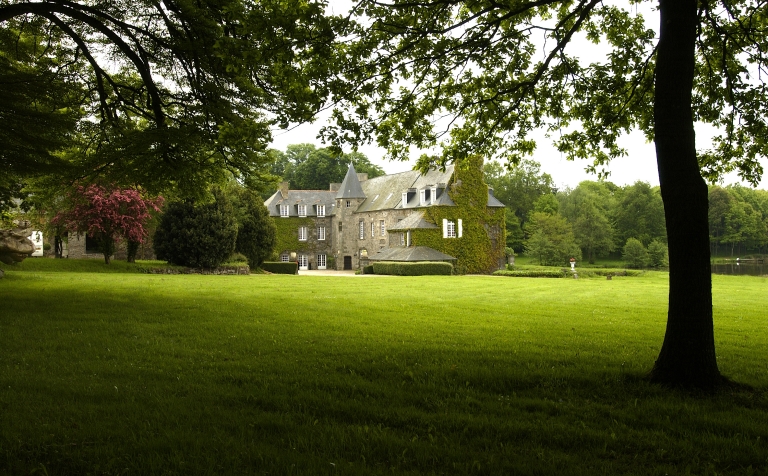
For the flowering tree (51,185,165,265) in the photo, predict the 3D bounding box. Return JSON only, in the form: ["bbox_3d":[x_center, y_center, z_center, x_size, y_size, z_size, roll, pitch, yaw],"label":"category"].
[{"bbox_3d":[-29.779,-1.449,75.000,12.000,8.600,10.000,0,0,-20],"label":"flowering tree"}]

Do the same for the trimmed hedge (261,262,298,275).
[{"bbox_3d":[-12.111,3.535,81.000,4.500,1.400,1.500,0,0,-9],"label":"trimmed hedge"}]

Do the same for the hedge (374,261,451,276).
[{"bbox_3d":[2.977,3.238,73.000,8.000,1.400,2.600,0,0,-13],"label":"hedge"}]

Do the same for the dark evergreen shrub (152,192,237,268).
[{"bbox_3d":[-20.878,-0.826,77.000,9.200,8.400,8.200,0,0,-14],"label":"dark evergreen shrub"}]

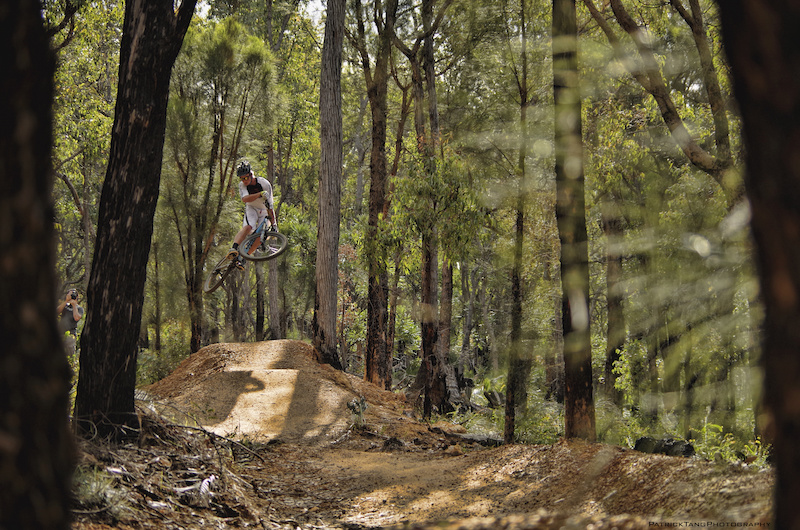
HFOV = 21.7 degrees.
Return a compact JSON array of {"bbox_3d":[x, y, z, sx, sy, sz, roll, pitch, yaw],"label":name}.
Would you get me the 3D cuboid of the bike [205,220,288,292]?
[{"bbox_3d":[-2.201,-0.223,29.779,0.620,1.105,1.746,37,-39,-18],"label":"bike"}]

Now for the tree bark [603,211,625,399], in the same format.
[{"bbox_3d":[3.584,0.680,35.000,0.340,3.324,0.340,0,-1,0],"label":"tree bark"}]

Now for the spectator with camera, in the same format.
[{"bbox_3d":[-5.603,1.292,35.500,0.560,1.750,0.500,0,-1,-16],"label":"spectator with camera"}]

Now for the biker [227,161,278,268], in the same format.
[{"bbox_3d":[-2.112,-0.723,29.850,0.740,1.540,0.800,2,-5,-7],"label":"biker"}]

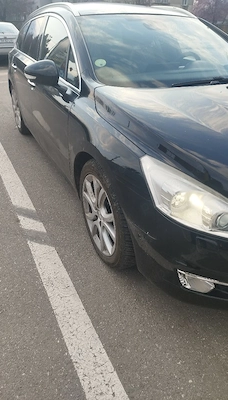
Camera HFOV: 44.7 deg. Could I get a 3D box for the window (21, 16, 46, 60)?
[{"bbox_3d":[-0.799,-1.614,2.765,0.050,0.380,0.780,6,25,-32],"label":"window"}]

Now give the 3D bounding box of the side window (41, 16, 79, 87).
[{"bbox_3d":[-0.389,-1.124,2.035,0.060,0.430,1.150,6,25,-32],"label":"side window"}]

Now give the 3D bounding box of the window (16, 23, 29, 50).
[{"bbox_3d":[-1.112,-1.965,3.337,0.050,0.310,0.700,6,25,-32],"label":"window"}]

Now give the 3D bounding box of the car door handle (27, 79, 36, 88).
[{"bbox_3d":[-0.729,-1.028,2.426,0.050,0.045,0.230,-13,34,-23],"label":"car door handle"}]

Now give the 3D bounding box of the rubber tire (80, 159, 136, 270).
[{"bbox_3d":[-0.012,0.071,1.648,0.230,0.660,0.660,-13,34,-23],"label":"rubber tire"}]

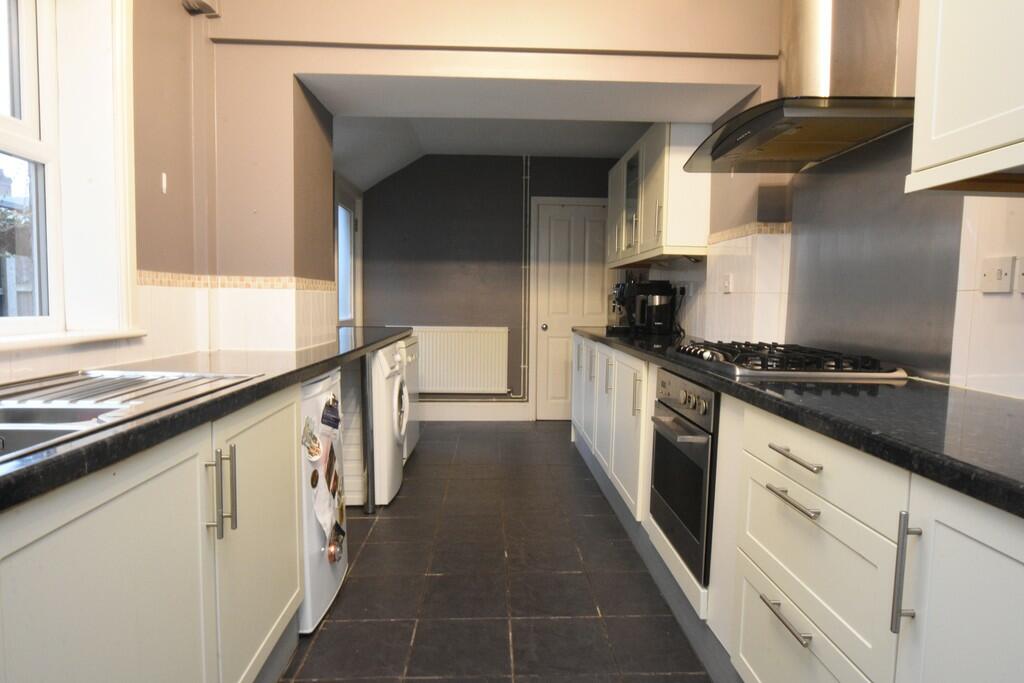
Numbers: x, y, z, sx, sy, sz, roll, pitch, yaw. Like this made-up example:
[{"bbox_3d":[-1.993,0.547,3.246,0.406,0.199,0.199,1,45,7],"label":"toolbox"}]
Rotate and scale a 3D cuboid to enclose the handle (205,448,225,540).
[{"bbox_3d":[-0.638,0.327,1.157,0.035,0.200,0.013,0,5,-2],"label":"handle"}]

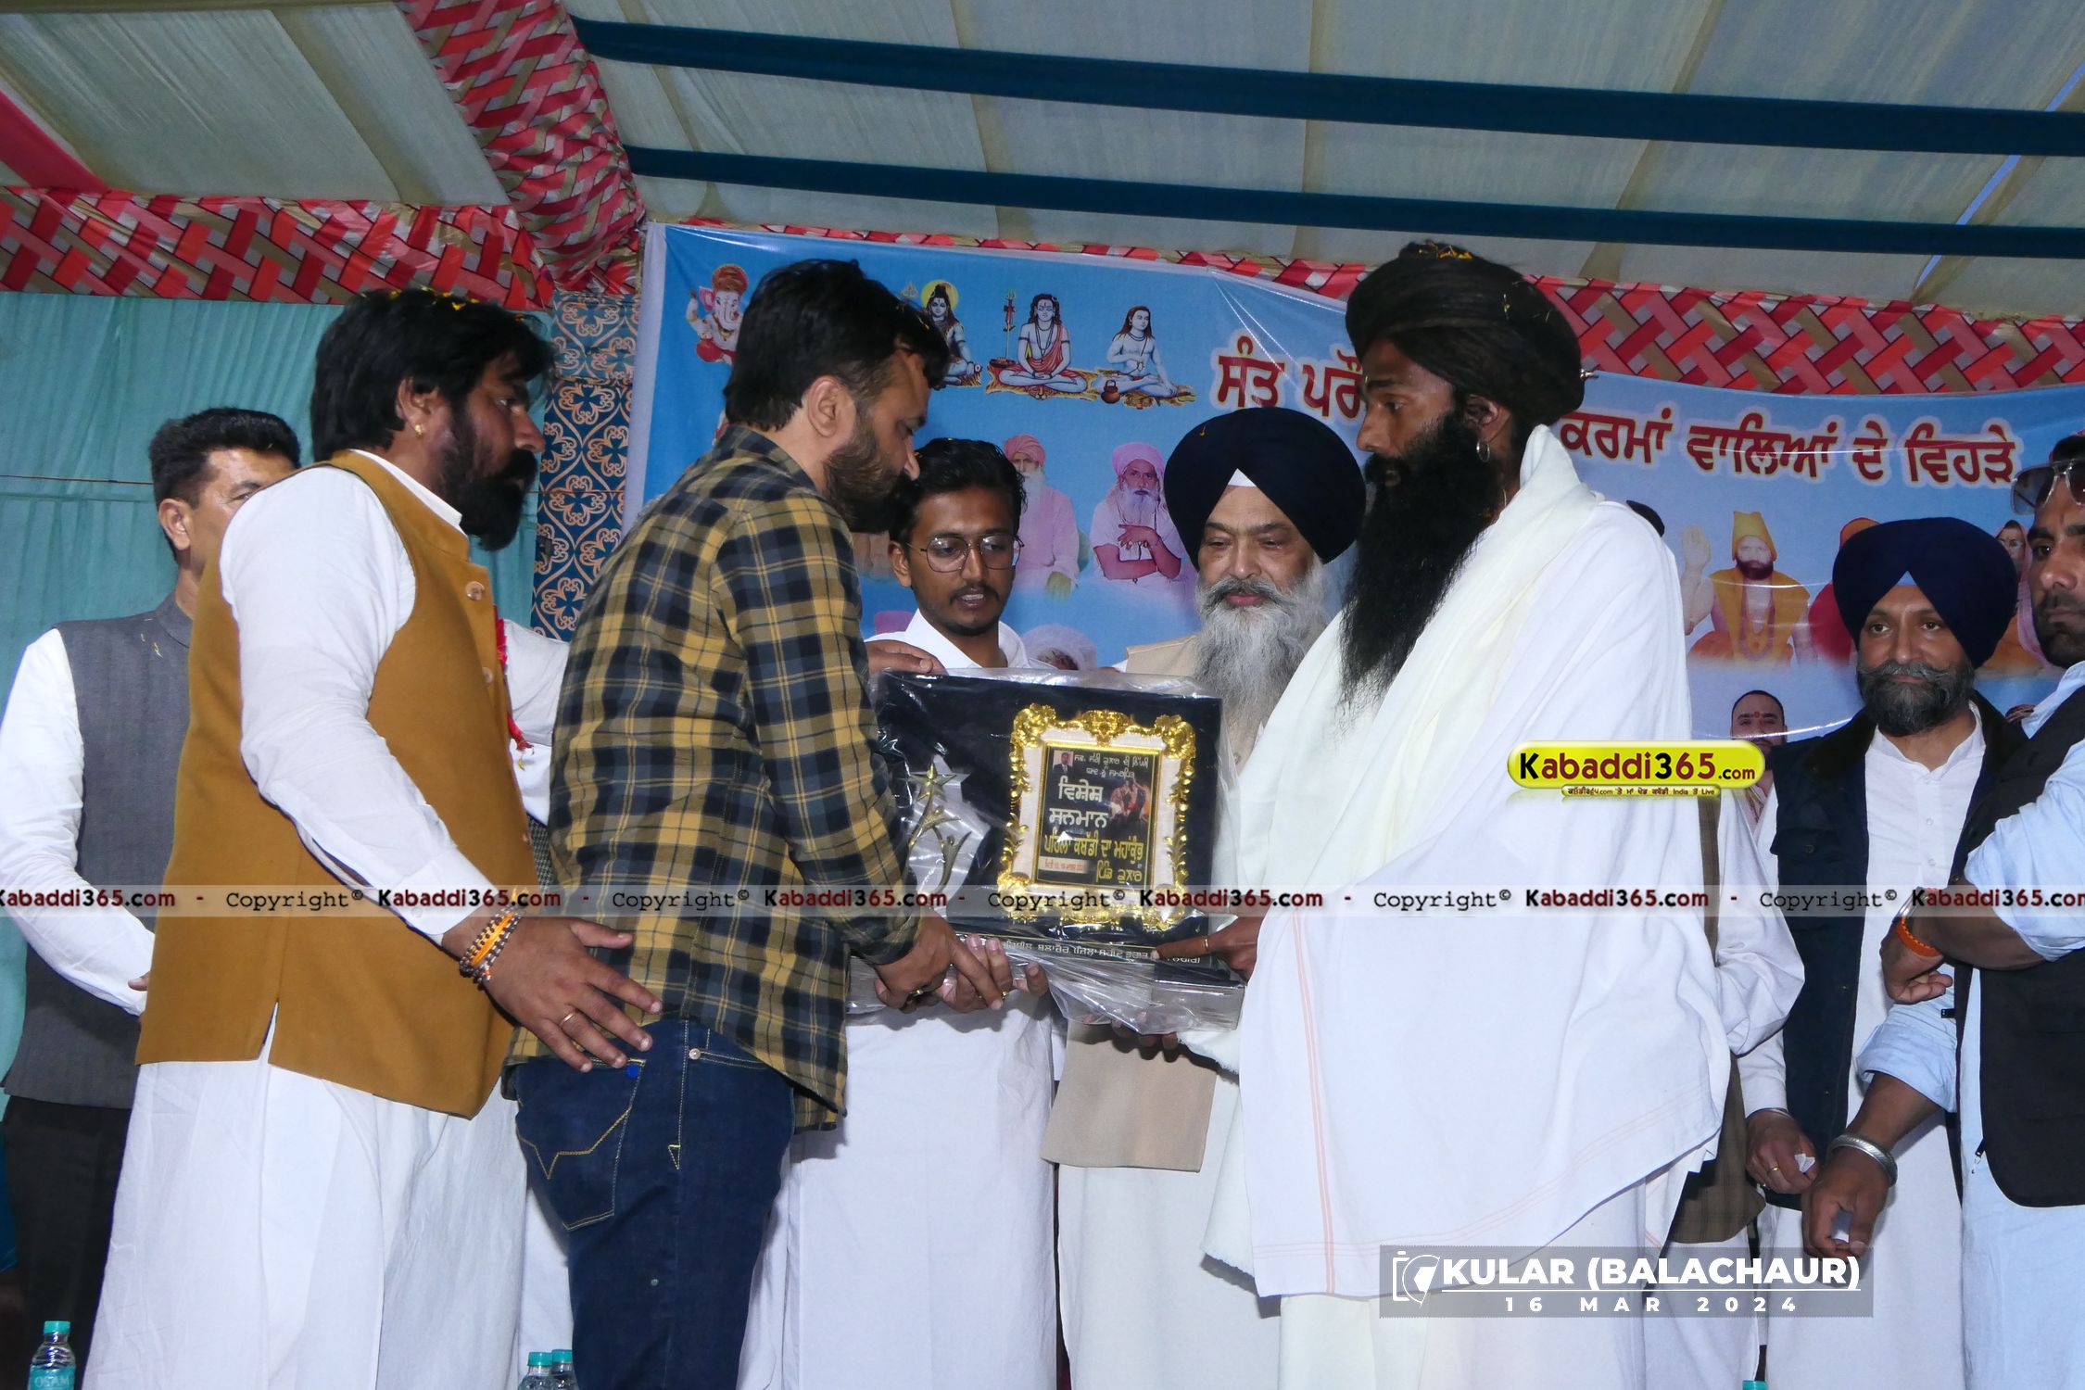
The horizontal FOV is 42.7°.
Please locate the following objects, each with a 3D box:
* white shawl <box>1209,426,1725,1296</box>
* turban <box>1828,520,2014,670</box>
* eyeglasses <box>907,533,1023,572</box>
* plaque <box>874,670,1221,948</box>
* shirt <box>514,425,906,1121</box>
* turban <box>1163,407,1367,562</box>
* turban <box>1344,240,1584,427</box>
[{"bbox_3d":[0.430,0.257,2.680,0.450,1.060,0.510,7,-12,-22],"label":"white shawl"},{"bbox_3d":[1.172,-0.134,3.540,0.245,0.185,0.245,-2,-10,27],"label":"turban"},{"bbox_3d":[-0.109,-0.188,3.485,0.139,0.048,0.140,-4,6,-16],"label":"eyeglasses"},{"bbox_3d":[0.007,0.132,2.700,0.355,0.285,0.060,4,-18,-4],"label":"plaque"},{"bbox_3d":[-0.336,0.087,2.730,0.420,0.740,0.480,5,-12,-17],"label":"shirt"},{"bbox_3d":[0.288,-0.272,3.450,0.255,0.185,0.250,1,-6,16],"label":"turban"},{"bbox_3d":[0.443,-0.380,2.800,0.250,0.190,0.220,5,-10,-12],"label":"turban"}]

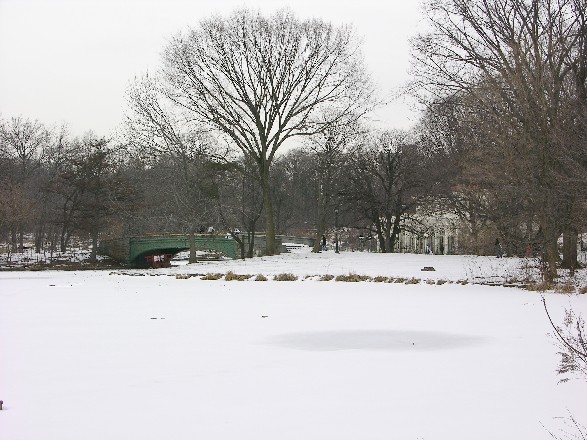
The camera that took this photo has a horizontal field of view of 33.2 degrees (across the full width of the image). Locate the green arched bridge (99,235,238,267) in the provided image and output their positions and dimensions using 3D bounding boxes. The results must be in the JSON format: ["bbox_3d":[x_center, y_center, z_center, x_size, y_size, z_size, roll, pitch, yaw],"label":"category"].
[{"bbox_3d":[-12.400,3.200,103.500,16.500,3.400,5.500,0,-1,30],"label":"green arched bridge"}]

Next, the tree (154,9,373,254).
[{"bbox_3d":[-2.850,-8.250,94.000,20.500,23.500,19.500,0,-1,0],"label":"tree"}]

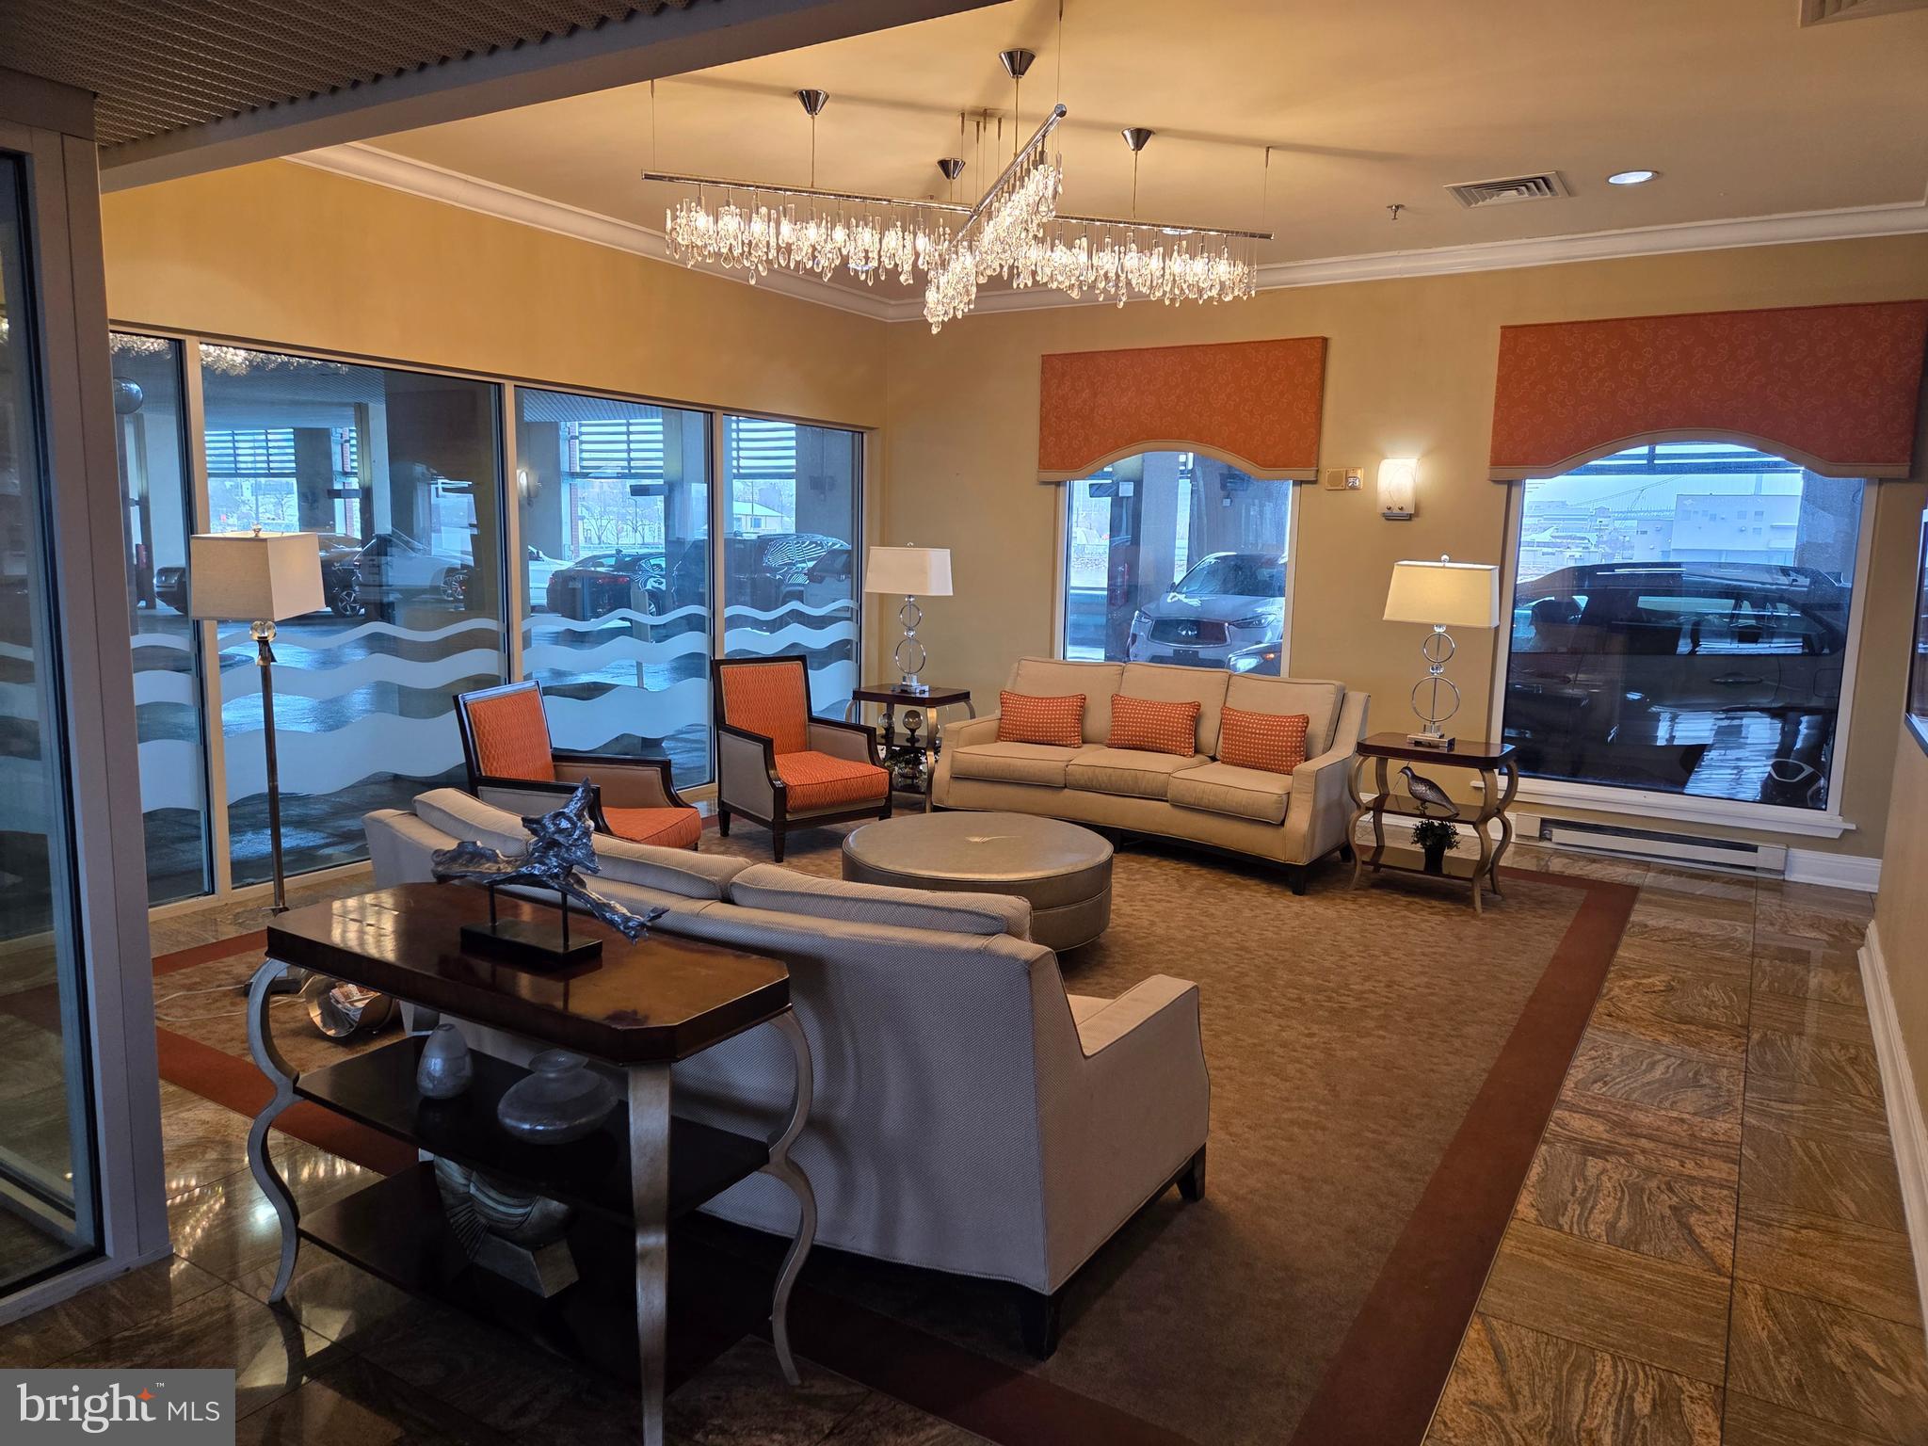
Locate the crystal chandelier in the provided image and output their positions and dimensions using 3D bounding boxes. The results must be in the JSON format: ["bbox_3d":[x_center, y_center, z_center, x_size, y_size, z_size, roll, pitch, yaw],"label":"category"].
[{"bbox_3d":[0.054,-1.994,4.932,1.764,0.658,1.764,6,9,32],"label":"crystal chandelier"}]

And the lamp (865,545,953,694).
[{"bbox_3d":[-0.316,-0.616,7.482,0.434,0.862,0.283,6,10,32],"label":"lamp"}]

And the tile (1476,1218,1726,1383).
[{"bbox_3d":[1.366,1.222,2.730,0.456,0.016,0.438,6,9,32],"label":"tile"}]

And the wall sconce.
[{"bbox_3d":[2.363,-1.272,6.971,0.176,0.332,0.100,6,9,32],"label":"wall sconce"}]

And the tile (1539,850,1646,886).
[{"bbox_3d":[3.264,0.753,6.608,0.459,0.012,0.498,6,9,32],"label":"tile"}]

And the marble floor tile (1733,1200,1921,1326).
[{"bbox_3d":[1.987,1.239,2.956,0.358,0.012,0.456,6,9,32],"label":"marble floor tile"}]

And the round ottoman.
[{"bbox_3d":[0.050,0.657,5.169,1.070,0.390,1.070,1,8,0],"label":"round ottoman"}]

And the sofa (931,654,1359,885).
[{"bbox_3d":[0.951,0.192,6.795,2.103,0.947,0.947,6,9,32],"label":"sofa"}]

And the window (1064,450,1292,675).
[{"bbox_3d":[1.273,-0.836,7.922,1.571,1.912,0.100,6,10,32],"label":"window"}]

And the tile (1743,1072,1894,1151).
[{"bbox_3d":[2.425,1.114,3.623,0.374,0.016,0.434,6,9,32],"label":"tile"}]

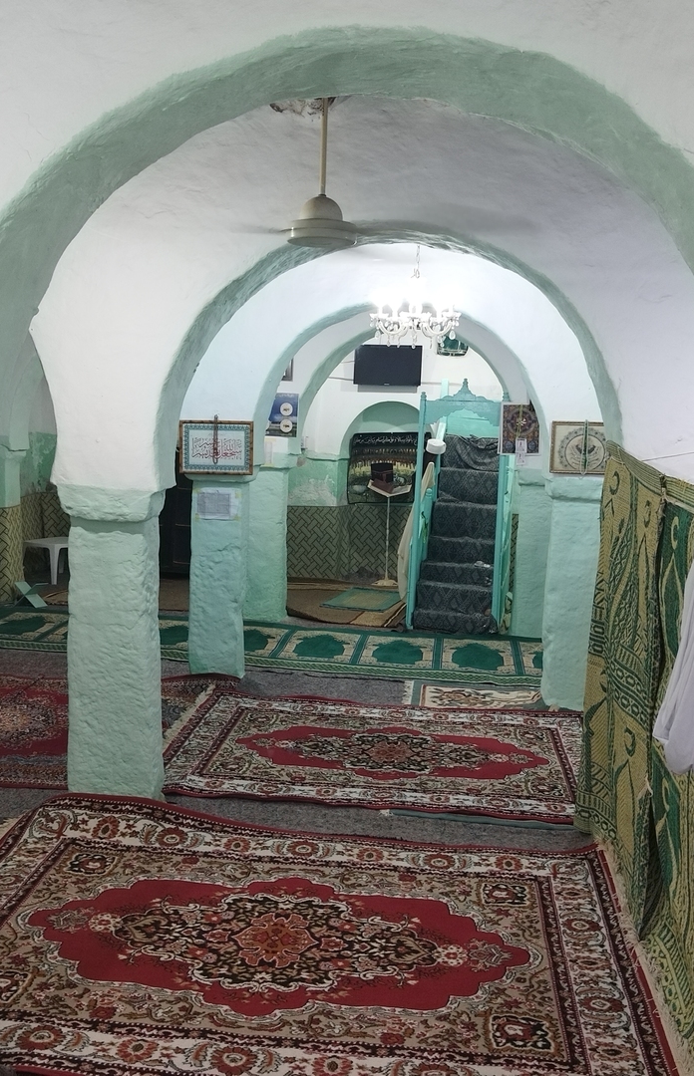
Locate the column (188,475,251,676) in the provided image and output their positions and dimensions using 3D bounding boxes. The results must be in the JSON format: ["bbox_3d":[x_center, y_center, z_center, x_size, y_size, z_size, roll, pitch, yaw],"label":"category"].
[{"bbox_3d":[-0.841,0.249,7.258,0.345,1.325,0.290,3,7,6],"label":"column"}]

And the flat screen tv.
[{"bbox_3d":[0.442,-1.831,11.429,0.703,0.417,0.080,3,12,9],"label":"flat screen tv"}]

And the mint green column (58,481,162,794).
[{"bbox_3d":[-1.071,0.524,5.037,0.375,1.297,0.290,3,7,6],"label":"mint green column"}]

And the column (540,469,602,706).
[{"bbox_3d":[1.456,0.328,6.766,0.350,1.442,0.300,3,7,6],"label":"column"}]

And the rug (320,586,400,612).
[{"bbox_3d":[0.193,0.574,10.046,0.577,0.015,1.055,4,7,16],"label":"rug"}]

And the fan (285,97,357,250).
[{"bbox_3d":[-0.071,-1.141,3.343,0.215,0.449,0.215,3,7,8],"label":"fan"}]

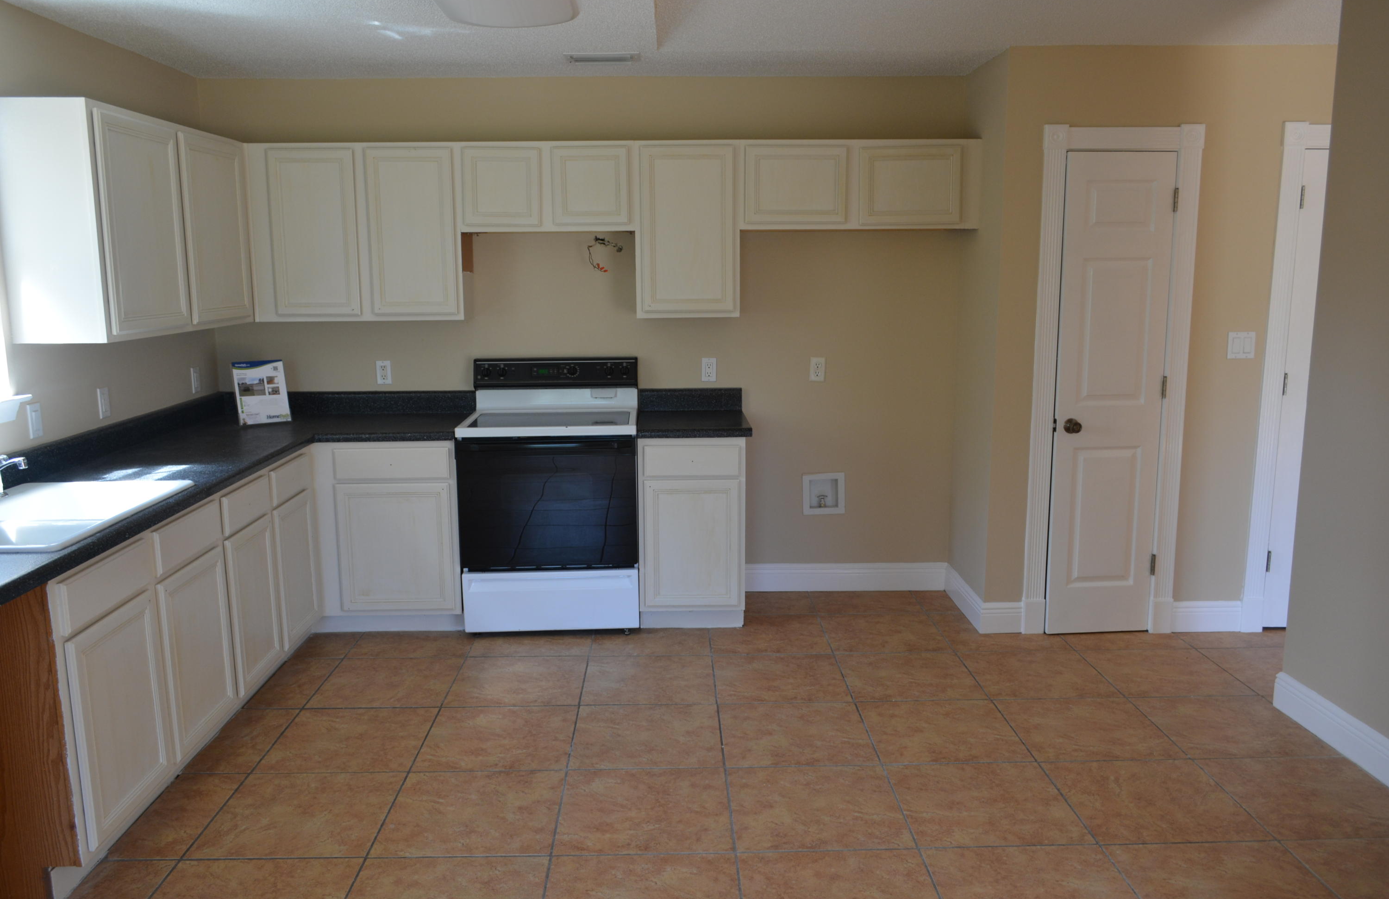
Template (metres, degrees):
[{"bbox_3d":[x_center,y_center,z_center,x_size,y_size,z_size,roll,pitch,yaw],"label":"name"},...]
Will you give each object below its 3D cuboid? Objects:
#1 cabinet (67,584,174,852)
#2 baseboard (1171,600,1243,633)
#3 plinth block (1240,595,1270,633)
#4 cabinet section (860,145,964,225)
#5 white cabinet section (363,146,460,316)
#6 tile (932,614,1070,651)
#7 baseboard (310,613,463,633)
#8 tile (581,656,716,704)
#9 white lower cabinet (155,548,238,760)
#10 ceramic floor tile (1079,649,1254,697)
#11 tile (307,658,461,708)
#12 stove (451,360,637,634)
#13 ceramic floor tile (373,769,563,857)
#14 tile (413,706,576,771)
[{"bbox_3d":[-1.842,0.727,2.806,0.590,0.595,0.427,-1,10,-1],"label":"cabinet"},{"bbox_3d":[2.244,0.729,4.553,0.305,0.141,0.015,-1,9,-1],"label":"baseboard"},{"bbox_3d":[2.437,0.720,4.546,0.100,0.154,0.030,-1,10,-1],"label":"plinth block"},{"bbox_3d":[0.940,-1.175,4.693,0.445,0.330,0.310,0,10,-1],"label":"cabinet section"},{"bbox_3d":[-1.228,-0.967,4.675,0.374,0.711,0.310,0,10,-1],"label":"white cabinet section"},{"bbox_3d":[1.335,0.804,4.590,0.495,0.010,0.495,-1,9,-1],"label":"tile"},{"bbox_3d":[-1.353,0.763,4.642,0.669,0.095,0.016,-1,9,-1],"label":"baseboard"},{"bbox_3d":[-0.166,0.905,4.080,0.497,0.012,0.497,-1,9,-1],"label":"tile"},{"bbox_3d":[-1.833,0.630,3.270,0.550,0.550,0.440,-1,9,-3],"label":"white lower cabinet"},{"bbox_3d":[1.861,0.888,4.137,0.503,0.012,0.487,-1,10,-1],"label":"ceramic floor tile"},{"bbox_3d":[-1.183,0.907,4.049,0.495,0.010,0.495,-1,9,-1],"label":"tile"},{"bbox_3d":[-0.629,0.199,4.713,0.762,1.167,0.636,-1,10,-1],"label":"stove"},{"bbox_3d":[-0.646,1.071,3.069,0.500,0.015,0.500,-1,9,-1],"label":"ceramic floor tile"},{"bbox_3d":[-0.664,0.990,3.566,0.500,0.015,0.500,-1,9,-1],"label":"tile"}]

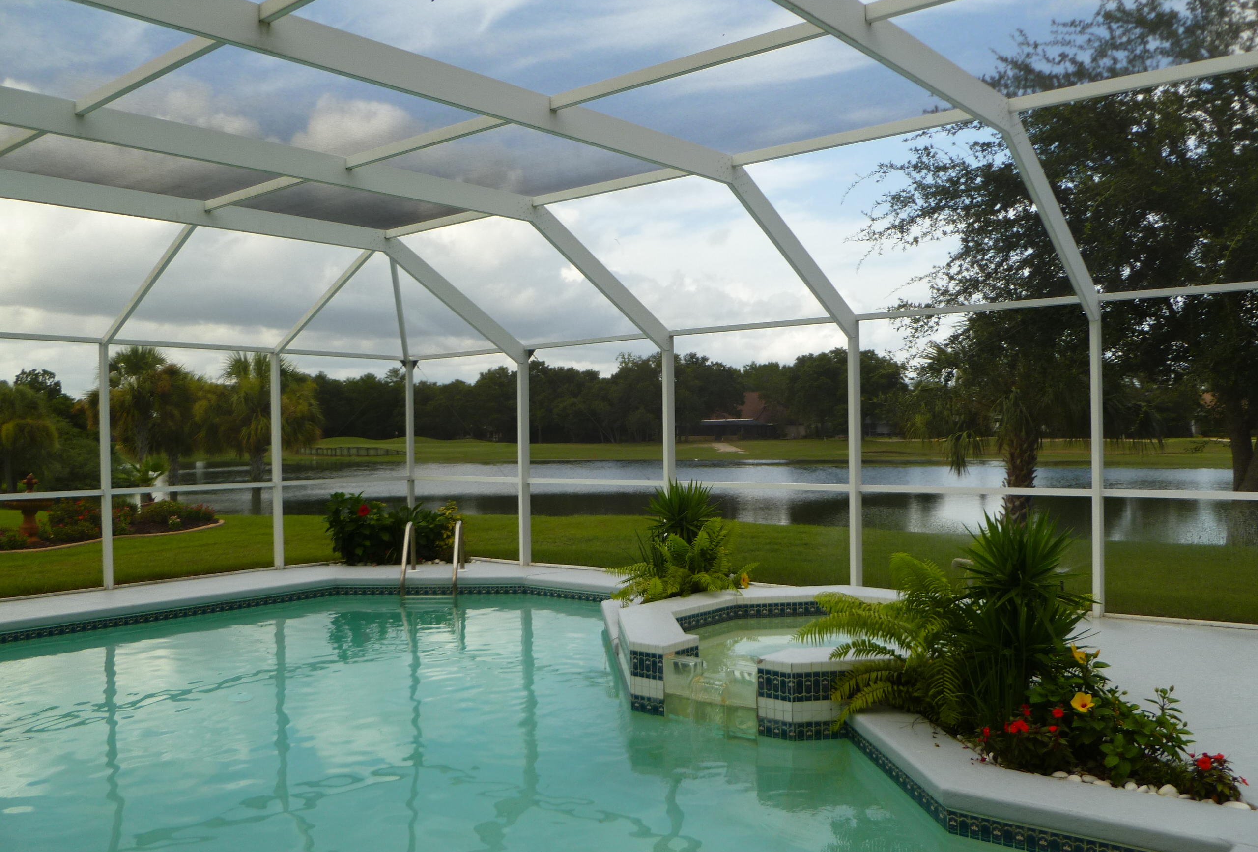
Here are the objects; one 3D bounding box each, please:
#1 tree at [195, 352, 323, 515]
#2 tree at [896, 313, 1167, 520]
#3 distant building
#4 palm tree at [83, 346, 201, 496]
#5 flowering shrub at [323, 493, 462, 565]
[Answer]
[{"bbox_3d":[-10.531,0.238,29.000,3.500,4.550,3.500,-1,0,0],"label":"tree"},{"bbox_3d":[6.399,0.008,16.300,4.100,3.700,4.000,-1,0,0],"label":"tree"},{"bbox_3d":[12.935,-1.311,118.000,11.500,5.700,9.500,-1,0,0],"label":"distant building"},{"bbox_3d":[-14.117,0.071,29.500,3.400,4.750,3.400,-1,0,0],"label":"palm tree"},{"bbox_3d":[-2.602,1.120,11.200,1.500,0.770,0.800,-1,0,0],"label":"flowering shrub"}]

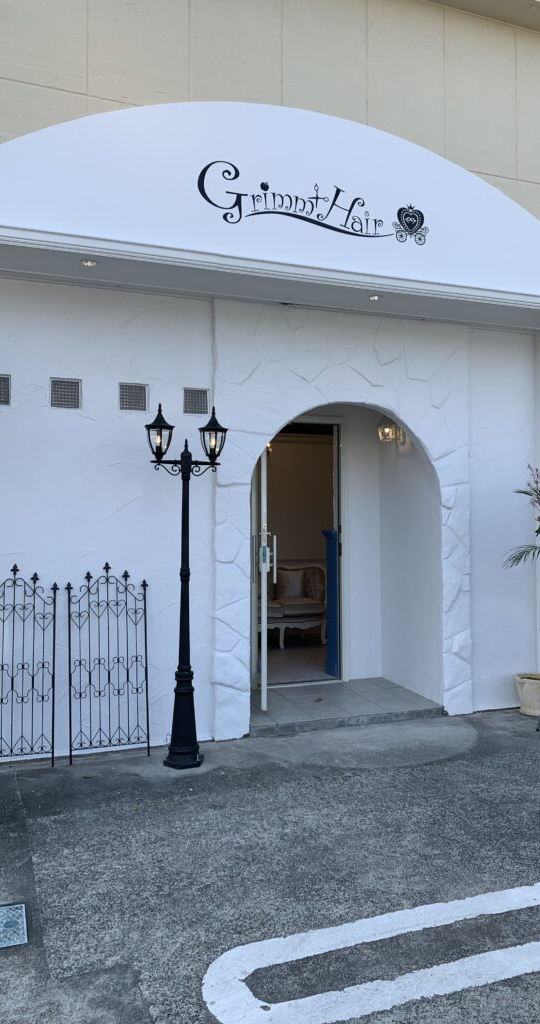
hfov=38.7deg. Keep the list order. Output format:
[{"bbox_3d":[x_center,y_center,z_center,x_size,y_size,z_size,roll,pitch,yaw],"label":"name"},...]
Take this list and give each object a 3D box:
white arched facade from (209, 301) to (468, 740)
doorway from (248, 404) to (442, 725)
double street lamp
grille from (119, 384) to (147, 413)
[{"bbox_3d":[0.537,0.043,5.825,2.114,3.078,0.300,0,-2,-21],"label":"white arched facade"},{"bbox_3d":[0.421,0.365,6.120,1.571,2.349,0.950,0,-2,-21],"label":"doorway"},{"bbox_3d":[-0.518,0.445,4.820,0.545,2.233,0.253,0,-2,-21],"label":"double street lamp"},{"bbox_3d":[-0.920,-0.769,5.190,0.201,0.191,0.043,0,-2,-21],"label":"grille"}]

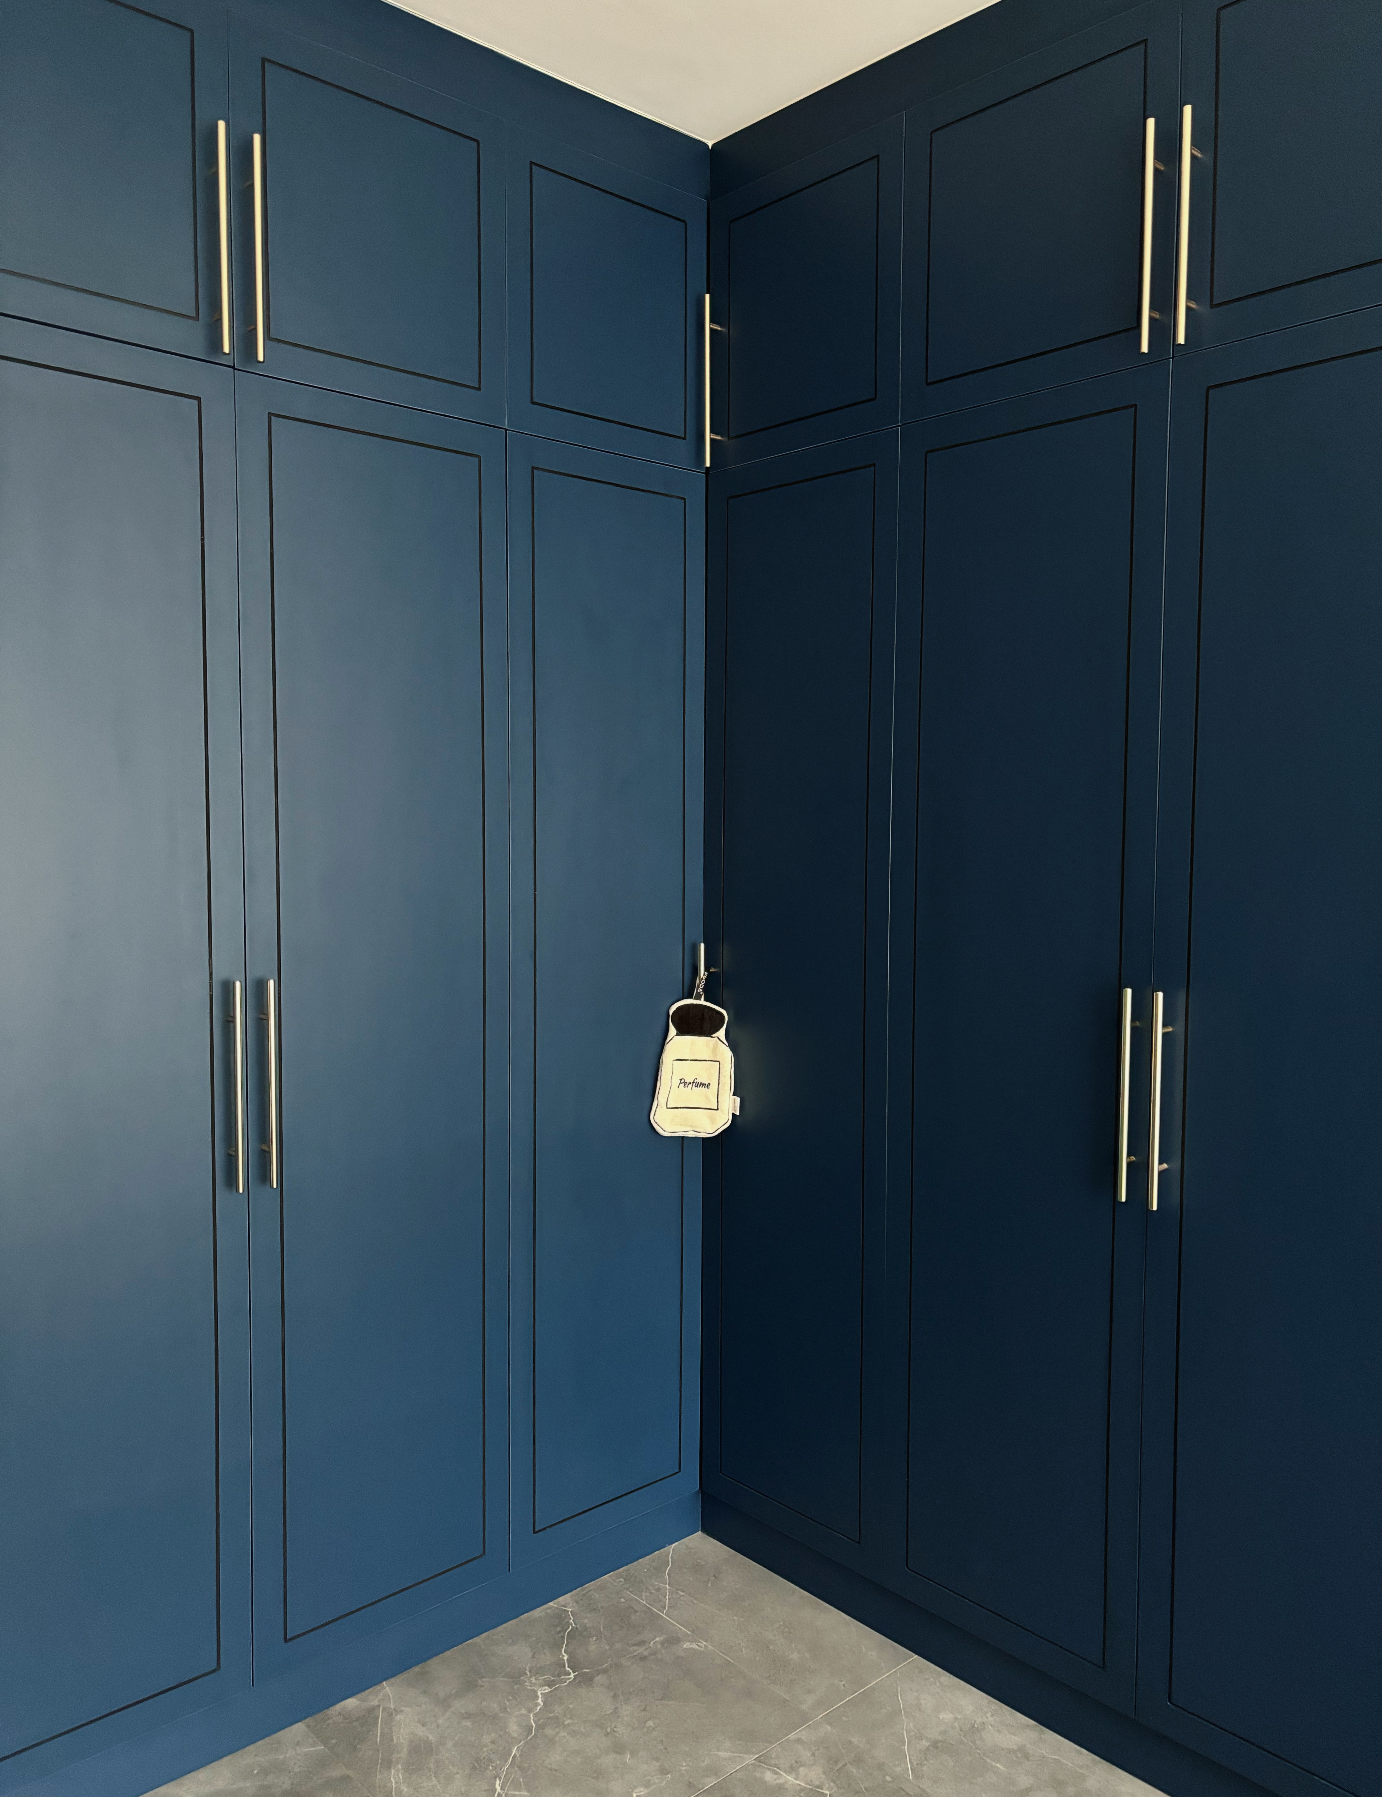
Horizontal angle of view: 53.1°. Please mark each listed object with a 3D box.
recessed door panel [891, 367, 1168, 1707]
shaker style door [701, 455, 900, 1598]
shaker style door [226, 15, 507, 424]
[{"bbox_3d":[0.503,0.218,2.144,0.024,1.945,0.473,-3,5,-42],"label":"recessed door panel"},{"bbox_3d":[0.191,0.194,2.485,0.024,1.945,0.449,-3,5,-42],"label":"shaker style door"},{"bbox_3d":[-0.482,-1.007,2.113,0.465,0.490,0.024,-3,5,-42],"label":"shaker style door"}]

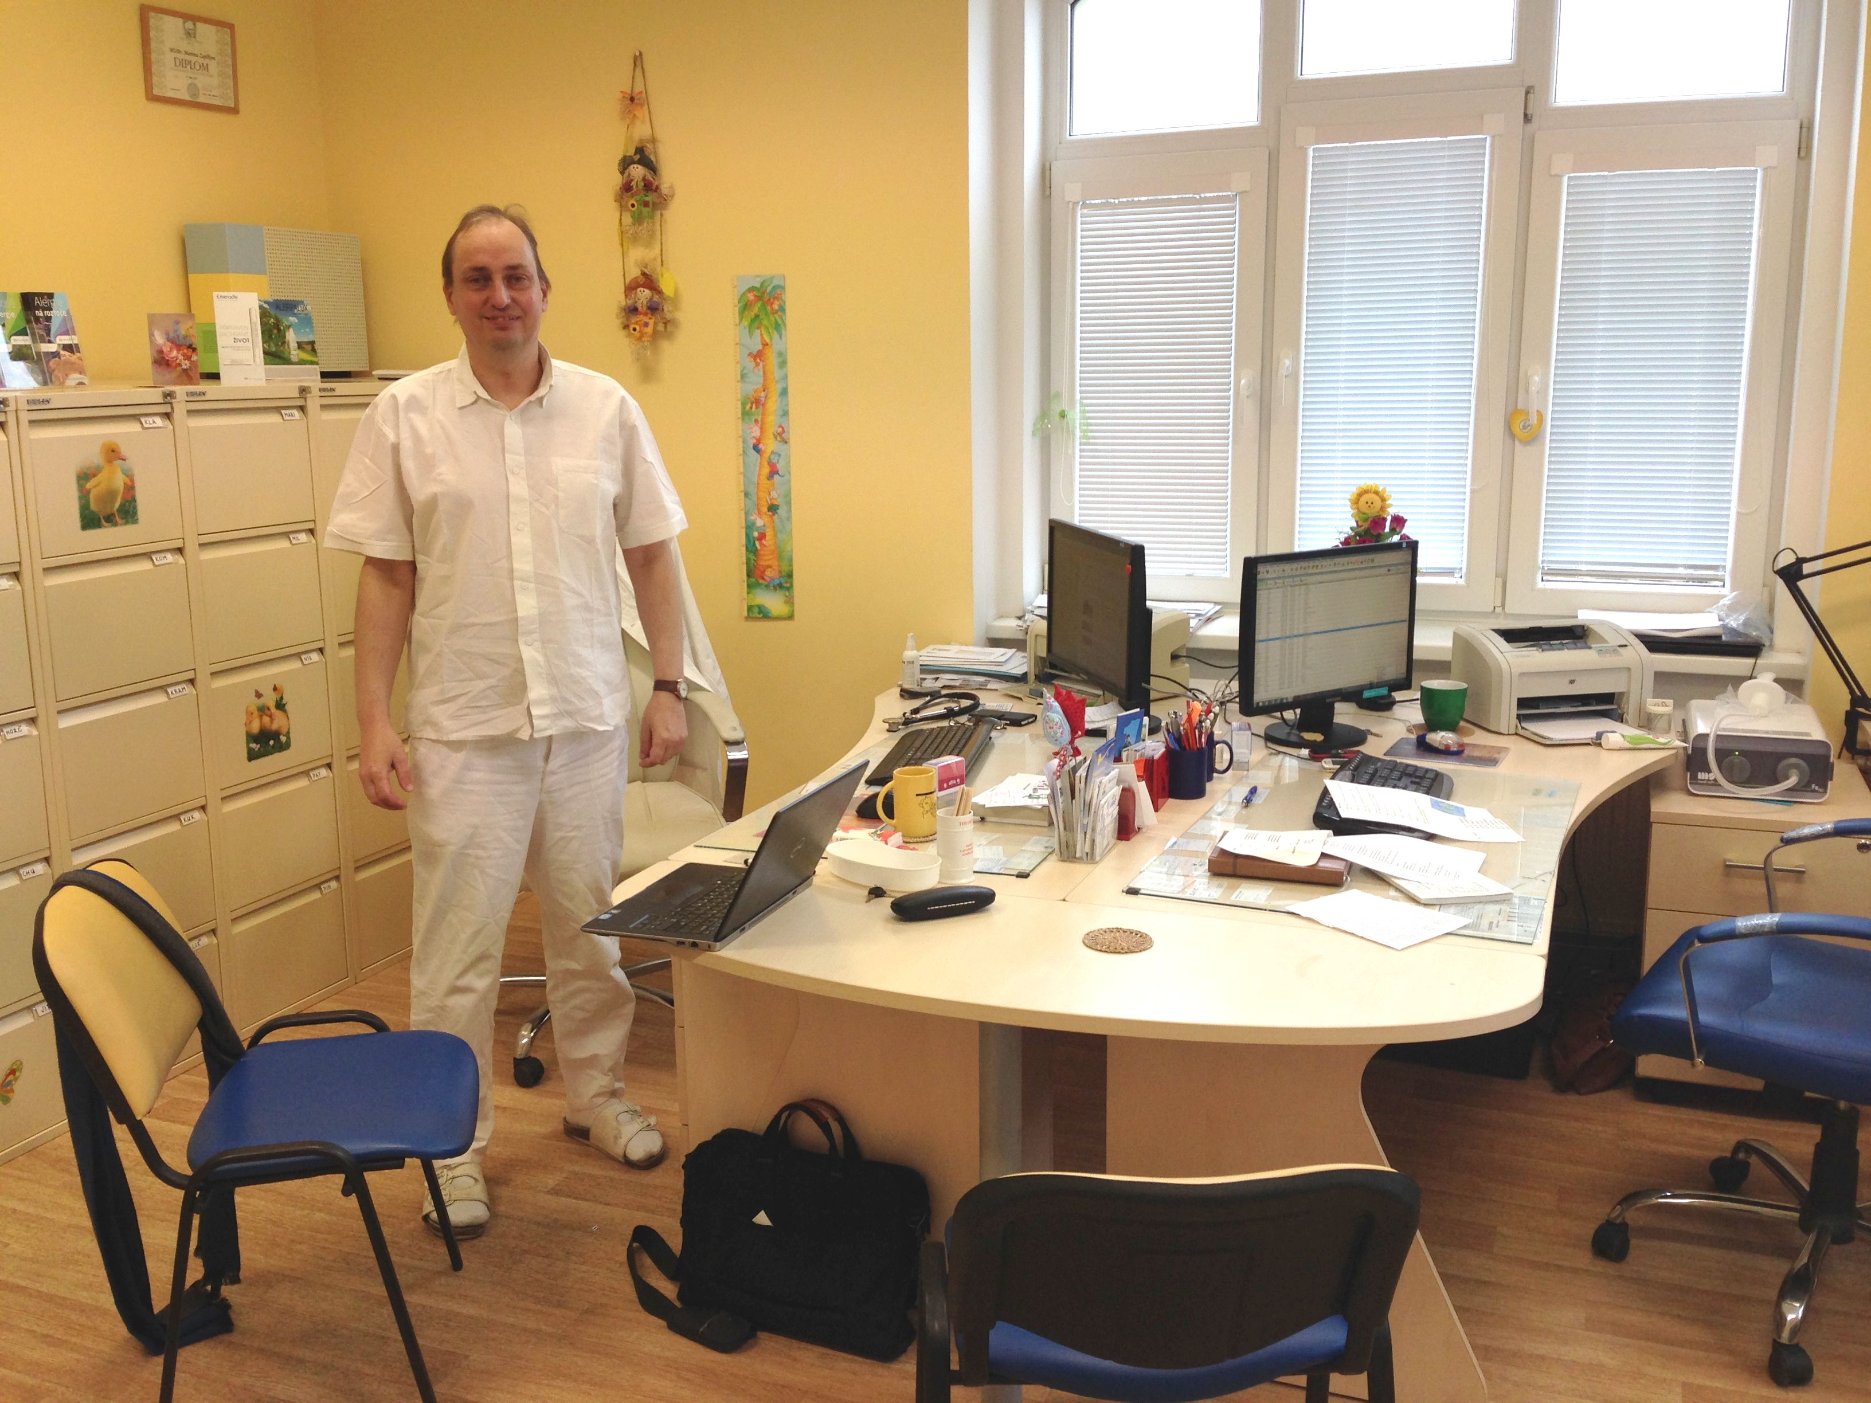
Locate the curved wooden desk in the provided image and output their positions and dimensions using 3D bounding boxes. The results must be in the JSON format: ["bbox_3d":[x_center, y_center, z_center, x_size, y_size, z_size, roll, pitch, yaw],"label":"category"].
[{"bbox_3d":[0.448,0.546,3.413,1.840,0.741,2.260,3,12,20],"label":"curved wooden desk"}]

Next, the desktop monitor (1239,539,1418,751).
[{"bbox_3d":[0.824,-0.122,3.812,0.507,0.412,0.210,-8,13,-33],"label":"desktop monitor"}]

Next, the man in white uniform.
[{"bbox_3d":[-0.783,0.025,3.331,0.650,1.820,0.420,-3,11,-14],"label":"man in white uniform"}]

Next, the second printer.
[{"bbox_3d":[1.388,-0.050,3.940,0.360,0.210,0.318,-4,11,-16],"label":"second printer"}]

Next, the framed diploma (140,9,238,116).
[{"bbox_3d":[-1.954,-1.691,4.711,0.020,0.233,0.335,3,12,20],"label":"framed diploma"}]

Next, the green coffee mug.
[{"bbox_3d":[1.129,0.006,3.943,0.105,0.105,0.110,-1,11,0],"label":"green coffee mug"}]

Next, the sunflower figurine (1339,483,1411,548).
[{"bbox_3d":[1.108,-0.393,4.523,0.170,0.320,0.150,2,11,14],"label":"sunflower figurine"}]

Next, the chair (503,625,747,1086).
[{"bbox_3d":[-0.800,0.195,4.147,0.660,1.180,0.680,-3,11,-14],"label":"chair"}]

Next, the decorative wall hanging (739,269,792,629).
[{"bbox_3d":[-0.466,-0.683,4.854,0.148,0.925,0.010,3,12,20],"label":"decorative wall hanging"}]

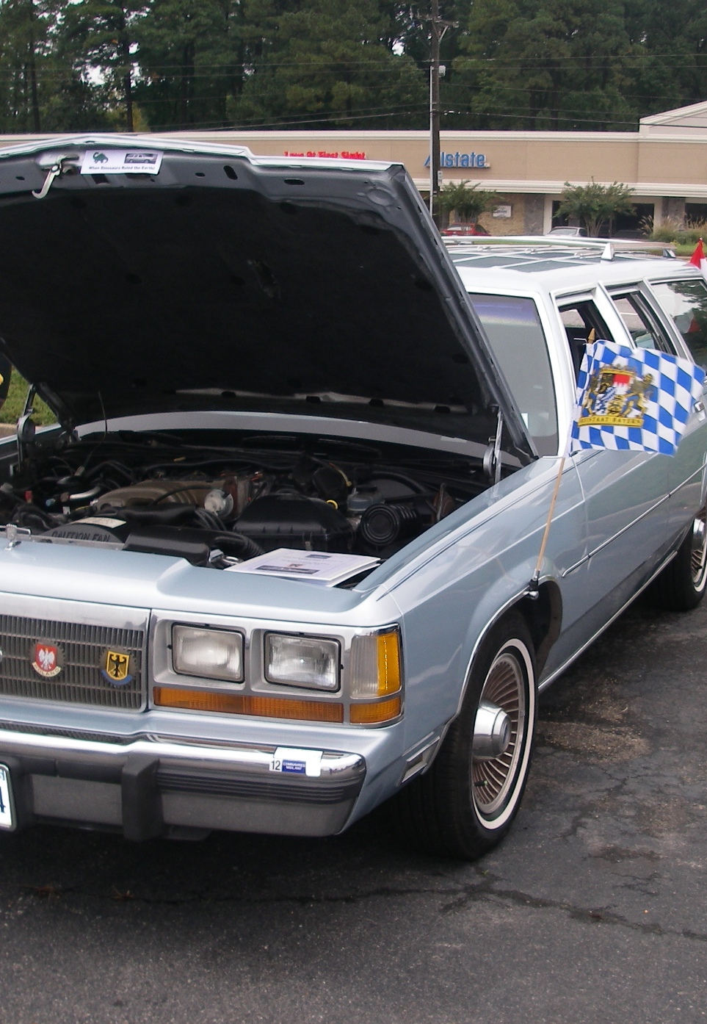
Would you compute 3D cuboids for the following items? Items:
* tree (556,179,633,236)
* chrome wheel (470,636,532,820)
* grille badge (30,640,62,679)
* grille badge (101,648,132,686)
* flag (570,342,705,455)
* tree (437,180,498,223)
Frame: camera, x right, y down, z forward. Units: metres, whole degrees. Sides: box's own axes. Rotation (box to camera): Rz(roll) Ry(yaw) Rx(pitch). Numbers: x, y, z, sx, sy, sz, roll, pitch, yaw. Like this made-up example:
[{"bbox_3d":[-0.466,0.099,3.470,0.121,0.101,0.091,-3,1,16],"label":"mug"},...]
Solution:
[{"bbox_3d":[8.506,-10.392,53.000,2.716,2.716,2.580,1,11,0],"label":"tree"},{"bbox_3d":[0.349,0.575,3.897,0.170,0.480,0.480,5,11,22],"label":"chrome wheel"},{"bbox_3d":[-0.649,0.312,3.166,0.068,0.078,0.014,3,11,12],"label":"grille badge"},{"bbox_3d":[-0.496,0.323,3.134,0.070,0.077,0.014,3,11,12],"label":"grille badge"},{"bbox_3d":[0.751,-0.300,3.960,0.400,0.310,0.100,-5,12,-27],"label":"flag"},{"bbox_3d":[4.093,-10.626,54.000,2.191,2.690,2.081,1,11,0],"label":"tree"}]

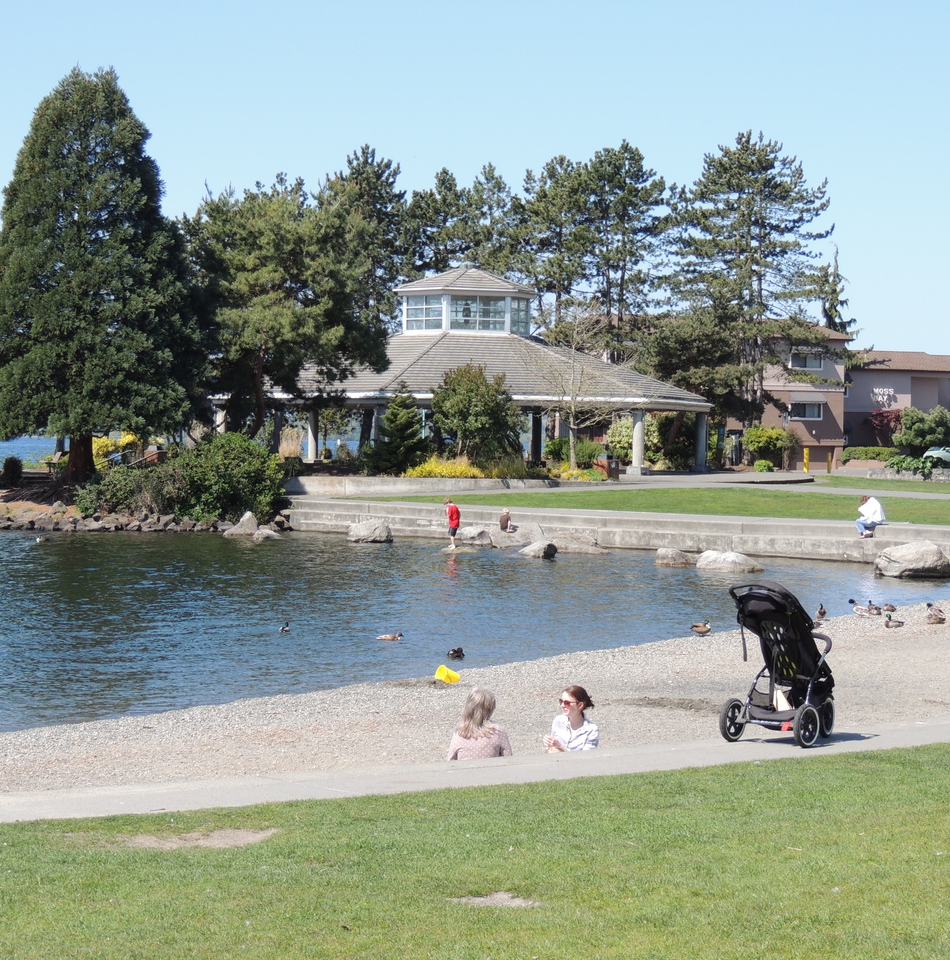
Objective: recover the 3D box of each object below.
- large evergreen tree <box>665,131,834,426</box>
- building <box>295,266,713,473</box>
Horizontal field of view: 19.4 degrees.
[{"bbox_3d":[13.065,-8.591,132.000,8.000,15.800,7.600,0,1,0],"label":"large evergreen tree"},{"bbox_3d":[-0.327,-5.007,123.940,22.800,9.238,19.745,0,1,-11],"label":"building"}]

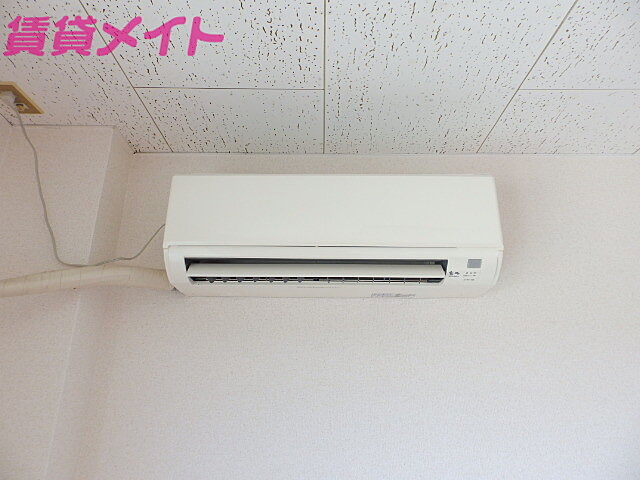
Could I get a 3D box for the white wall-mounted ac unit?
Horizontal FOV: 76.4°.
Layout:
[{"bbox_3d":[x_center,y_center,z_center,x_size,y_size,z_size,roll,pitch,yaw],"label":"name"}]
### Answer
[{"bbox_3d":[0.031,0.003,1.032,0.780,0.270,0.190,0,-20,1],"label":"white wall-mounted ac unit"}]

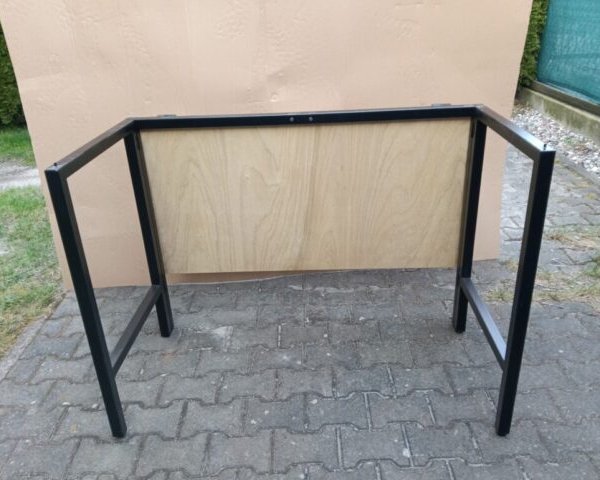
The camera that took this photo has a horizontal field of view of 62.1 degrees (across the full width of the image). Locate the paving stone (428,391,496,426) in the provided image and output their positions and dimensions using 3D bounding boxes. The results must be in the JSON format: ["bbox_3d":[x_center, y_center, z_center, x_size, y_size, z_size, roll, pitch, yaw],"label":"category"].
[{"bbox_3d":[0.520,0.567,1.608,0.197,0.065,0.160,-3,25,1],"label":"paving stone"}]

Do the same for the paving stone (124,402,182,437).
[{"bbox_3d":[-0.479,0.611,1.628,0.198,0.060,0.160,-3,26,1],"label":"paving stone"}]

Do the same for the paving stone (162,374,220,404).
[{"bbox_3d":[-0.379,0.547,1.753,0.197,0.065,0.160,-3,25,1],"label":"paving stone"}]

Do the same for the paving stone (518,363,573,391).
[{"bbox_3d":[0.818,0.492,1.737,0.198,0.060,0.160,-3,26,1],"label":"paving stone"}]

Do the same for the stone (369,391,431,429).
[{"bbox_3d":[0.320,0.575,1.618,0.198,0.060,0.160,-3,26,1],"label":"stone"}]

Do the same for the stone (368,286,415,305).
[{"bbox_3d":[0.418,0.270,2.245,0.197,0.065,0.160,-3,25,1],"label":"stone"}]

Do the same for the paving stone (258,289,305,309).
[{"bbox_3d":[-0.082,0.294,2.252,0.197,0.065,0.160,-3,25,1],"label":"paving stone"}]

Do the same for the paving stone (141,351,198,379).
[{"bbox_3d":[-0.480,0.492,1.881,0.197,0.065,0.160,-3,25,1],"label":"paving stone"}]

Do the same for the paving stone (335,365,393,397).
[{"bbox_3d":[0.219,0.519,1.744,0.198,0.060,0.160,-3,26,1],"label":"paving stone"}]

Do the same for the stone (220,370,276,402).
[{"bbox_3d":[-0.180,0.538,1.749,0.197,0.065,0.160,-3,25,1],"label":"stone"}]

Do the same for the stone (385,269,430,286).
[{"bbox_3d":[0.518,0.205,2.370,0.197,0.065,0.160,-3,25,1],"label":"stone"}]

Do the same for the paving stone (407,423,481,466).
[{"bbox_3d":[0.421,0.630,1.491,0.198,0.060,0.160,-3,26,1],"label":"paving stone"}]

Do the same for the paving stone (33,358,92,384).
[{"bbox_3d":[-0.879,0.510,1.889,0.197,0.065,0.160,-3,25,1],"label":"paving stone"}]

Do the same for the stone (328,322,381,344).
[{"bbox_3d":[0.219,0.400,1.995,0.197,0.065,0.160,-3,25,1],"label":"stone"}]

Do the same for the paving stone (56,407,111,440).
[{"bbox_3d":[-0.679,0.620,1.630,0.198,0.060,0.160,-3,26,1],"label":"paving stone"}]

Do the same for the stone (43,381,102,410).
[{"bbox_3d":[-0.780,0.564,1.757,0.198,0.060,0.160,-3,26,1],"label":"stone"}]

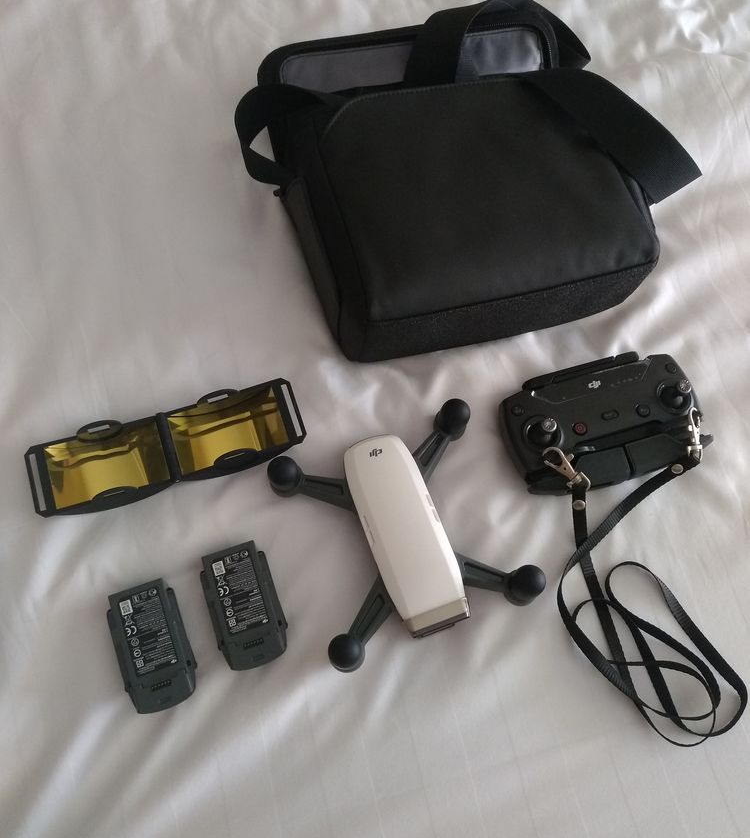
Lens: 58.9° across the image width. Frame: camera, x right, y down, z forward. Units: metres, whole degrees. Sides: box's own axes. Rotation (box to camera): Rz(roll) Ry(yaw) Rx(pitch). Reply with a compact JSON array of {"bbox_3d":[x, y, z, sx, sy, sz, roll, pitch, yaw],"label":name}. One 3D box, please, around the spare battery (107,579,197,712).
[{"bbox_3d":[-0.137,0.141,0.410,0.044,0.026,0.076,-17,67,-8],"label":"spare battery"}]

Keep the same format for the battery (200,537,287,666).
[{"bbox_3d":[-0.082,0.119,0.421,0.044,0.026,0.076,-17,67,-8],"label":"battery"}]

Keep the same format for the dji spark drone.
[{"bbox_3d":[0.018,0.072,0.431,0.143,0.053,0.143,-18,67,-9],"label":"dji spark drone"}]

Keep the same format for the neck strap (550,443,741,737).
[{"bbox_3d":[0.174,0.103,0.430,0.116,0.028,0.195,0,66,-1],"label":"neck strap"}]

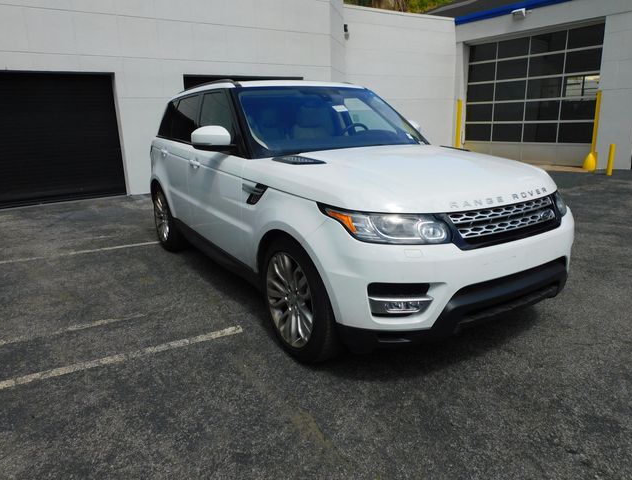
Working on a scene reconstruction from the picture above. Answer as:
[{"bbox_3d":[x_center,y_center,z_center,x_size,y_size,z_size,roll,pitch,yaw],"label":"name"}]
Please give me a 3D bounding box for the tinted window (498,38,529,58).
[{"bbox_3d":[5.774,-5.595,12.971,0.050,0.517,1.011,-11,18,-31],"label":"tinted window"}]

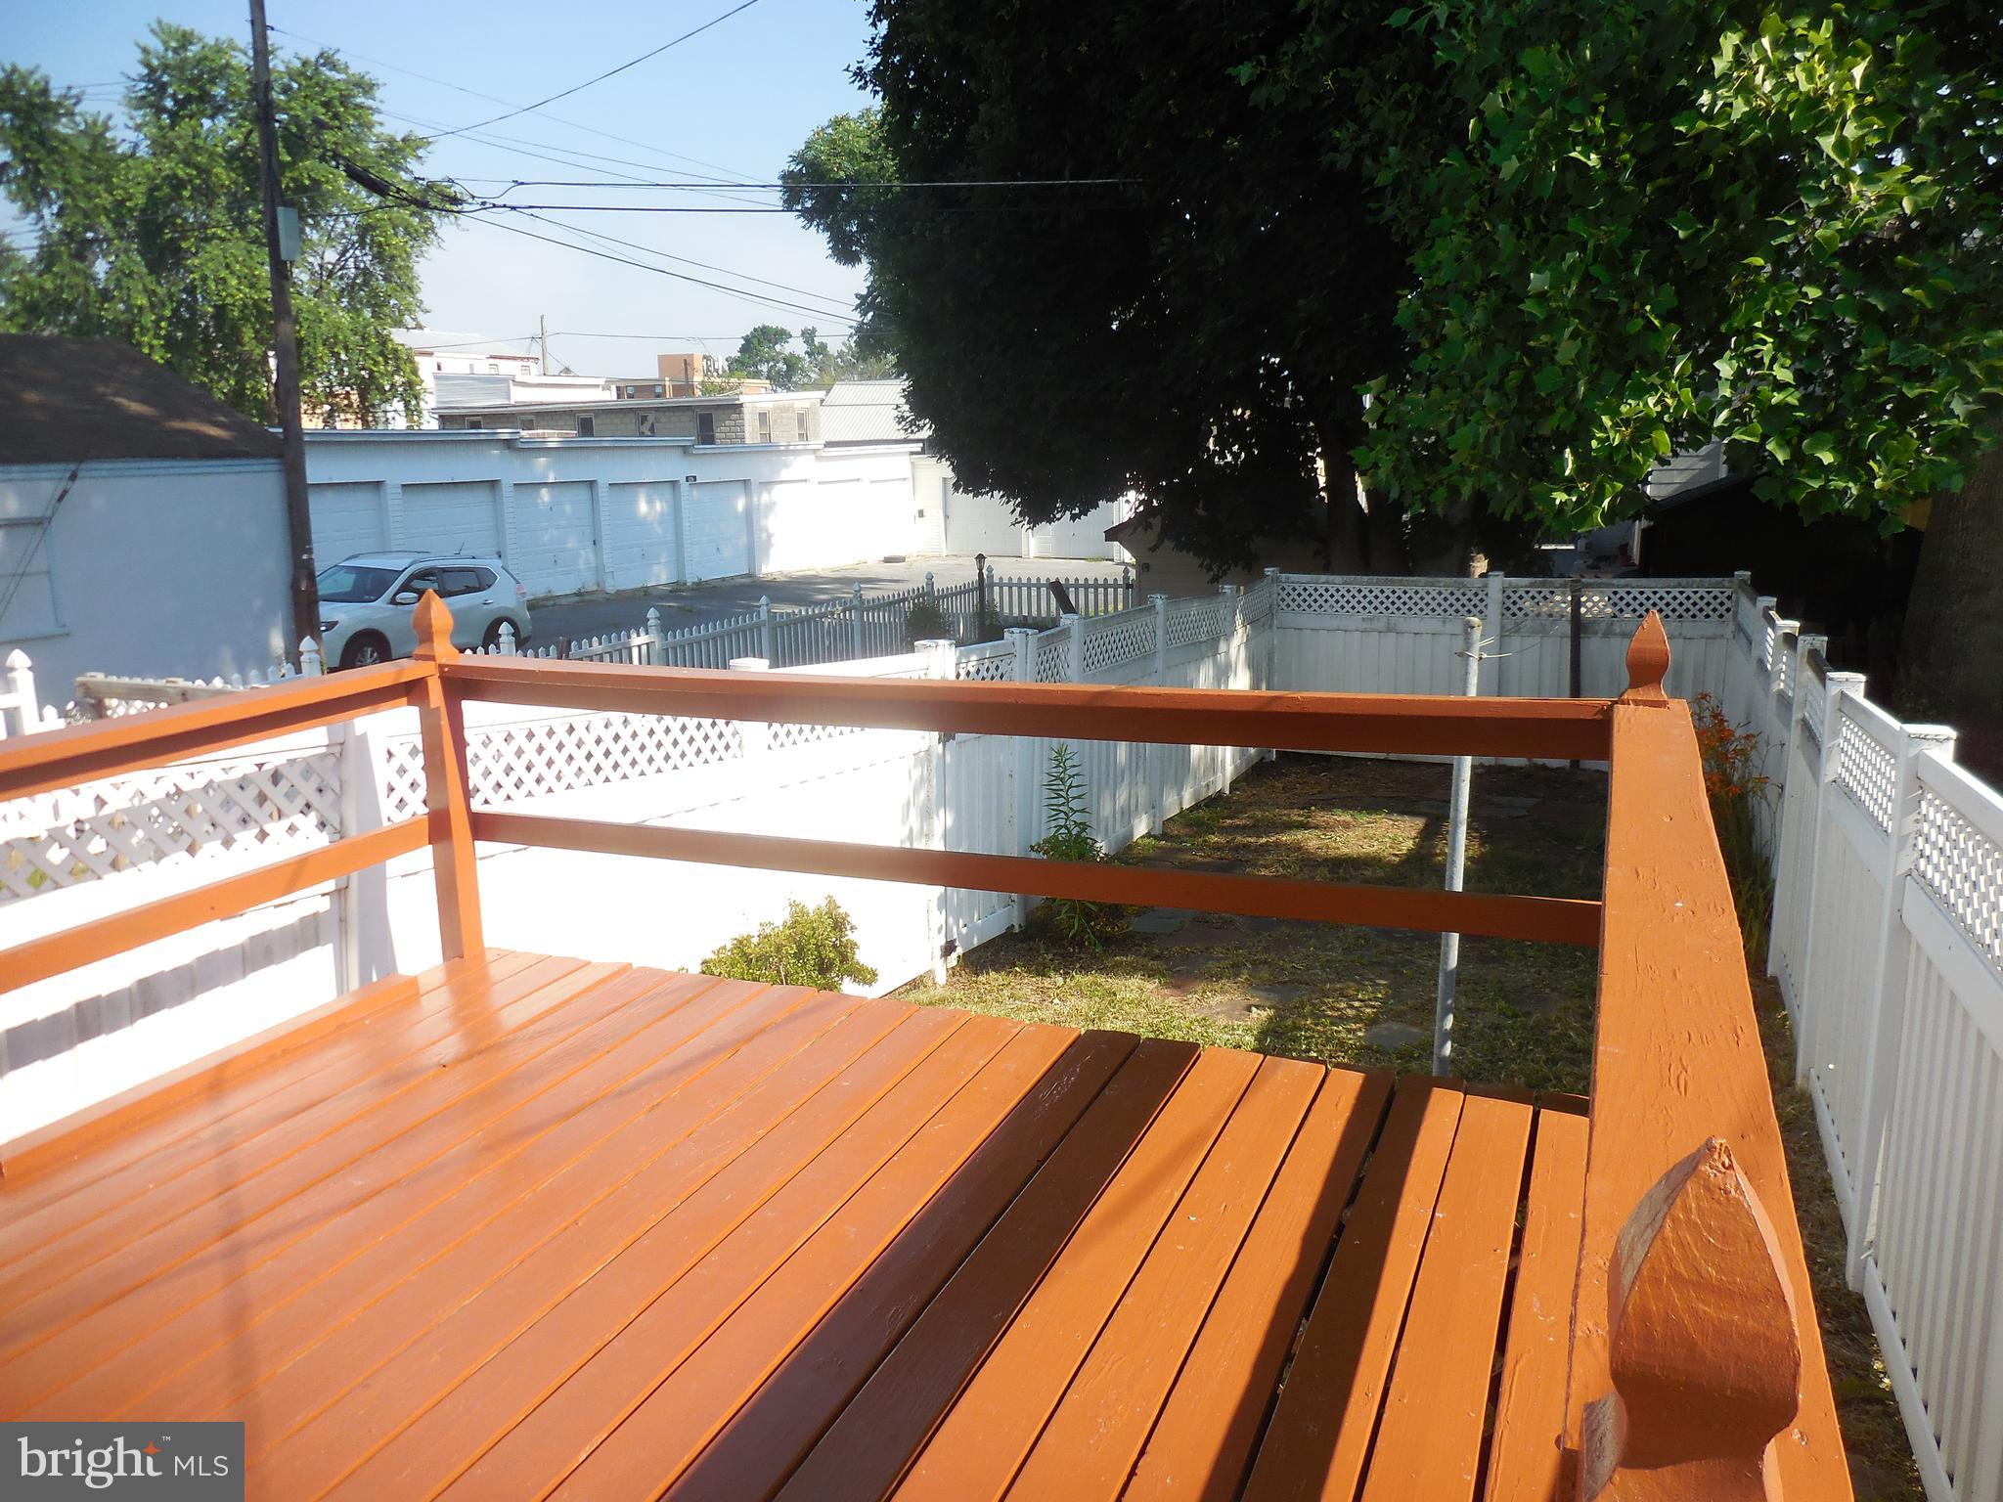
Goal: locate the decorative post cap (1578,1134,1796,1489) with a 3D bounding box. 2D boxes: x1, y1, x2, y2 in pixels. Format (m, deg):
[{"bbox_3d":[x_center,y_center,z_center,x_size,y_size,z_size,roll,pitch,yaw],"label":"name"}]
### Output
[{"bbox_3d":[0.368,0.297,0.772,0.090,0.190,0.090,4,13,23],"label":"decorative post cap"}]

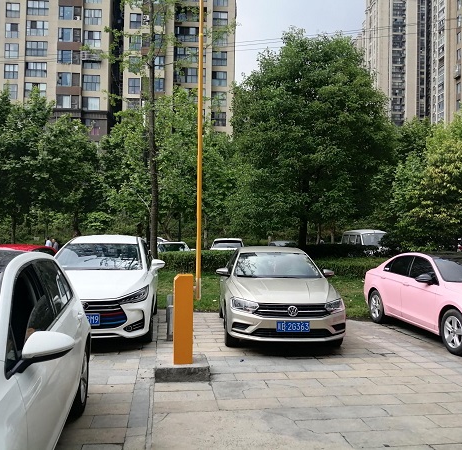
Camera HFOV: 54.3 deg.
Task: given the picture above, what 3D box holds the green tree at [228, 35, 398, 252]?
[{"bbox_3d":[3.799,-3.371,20.643,7.300,11.200,7.200,1,-1,0],"label":"green tree"}]

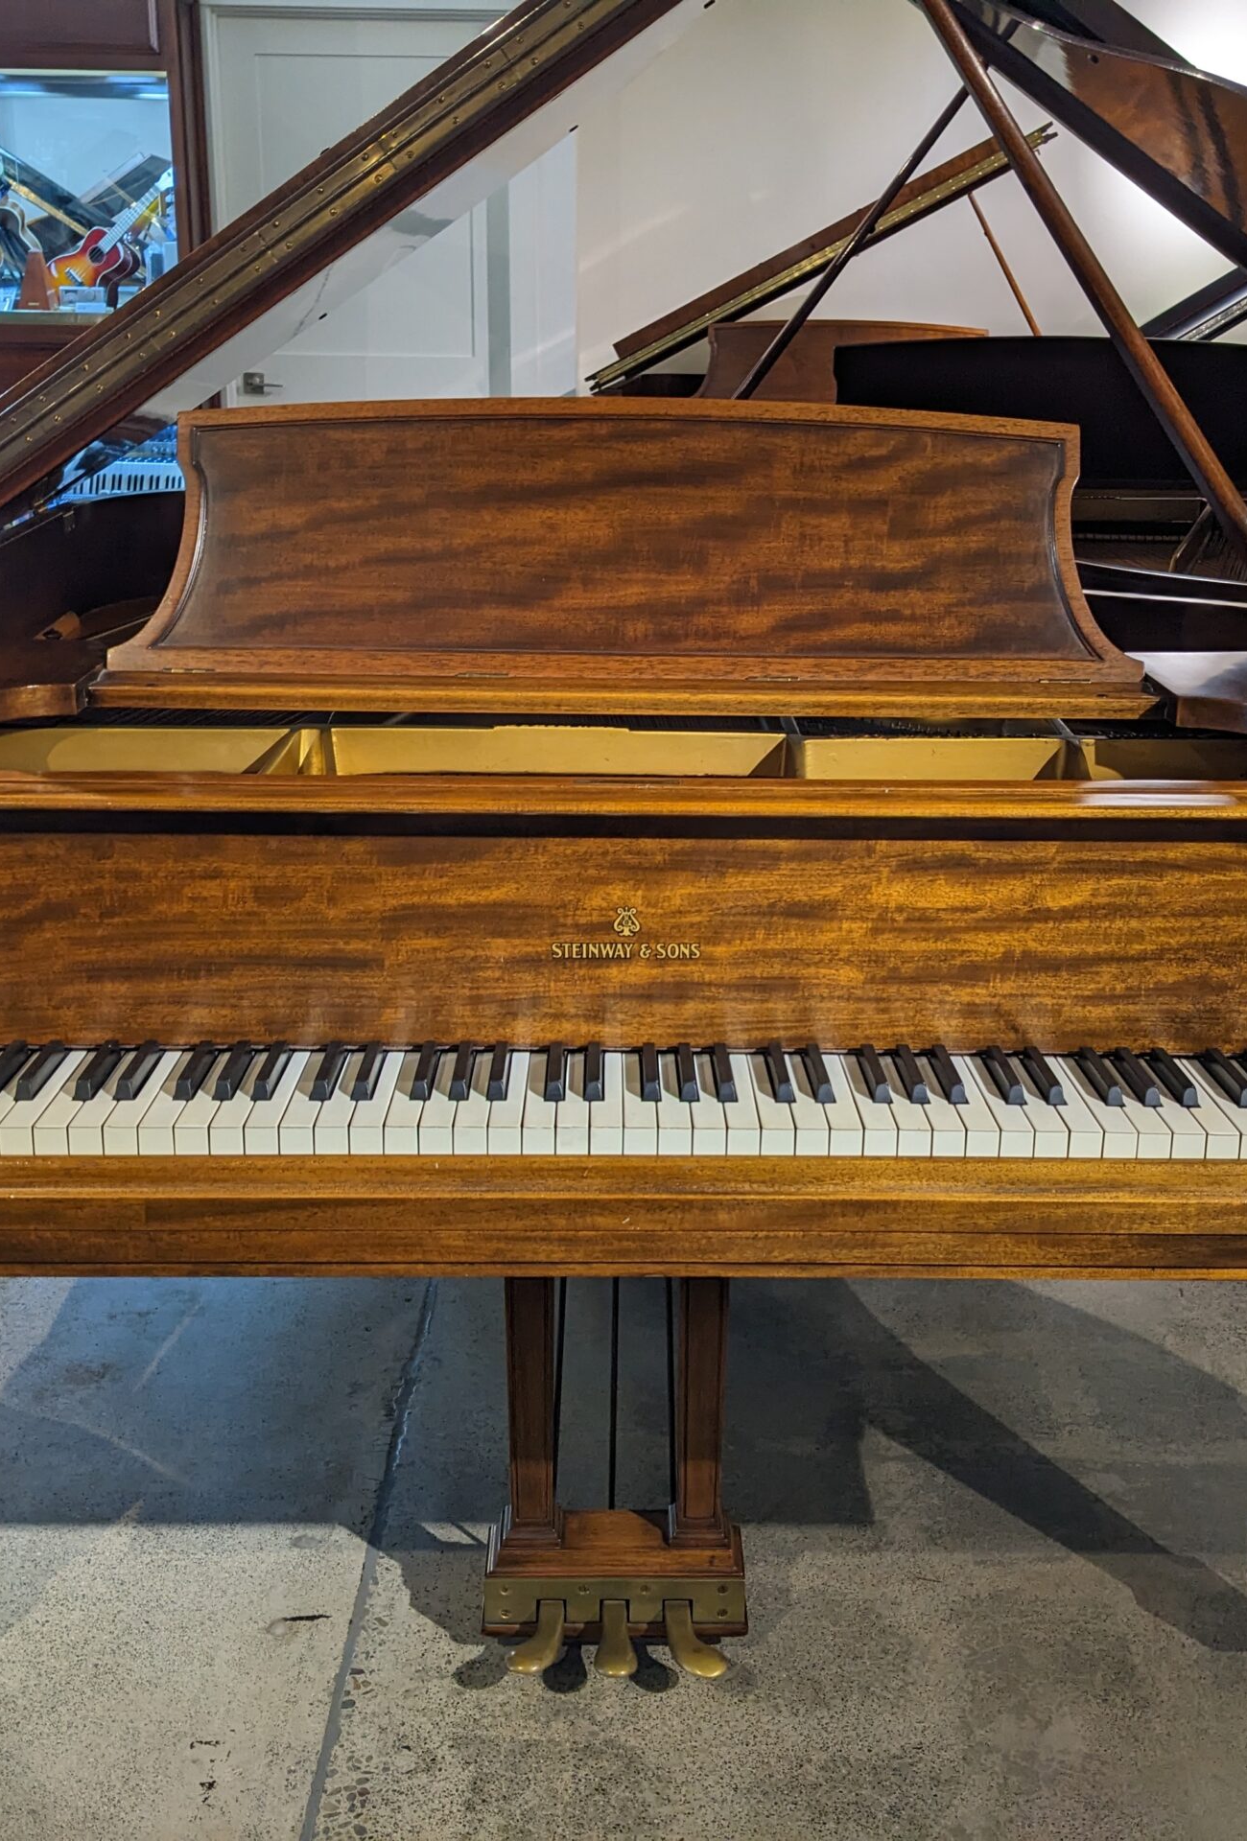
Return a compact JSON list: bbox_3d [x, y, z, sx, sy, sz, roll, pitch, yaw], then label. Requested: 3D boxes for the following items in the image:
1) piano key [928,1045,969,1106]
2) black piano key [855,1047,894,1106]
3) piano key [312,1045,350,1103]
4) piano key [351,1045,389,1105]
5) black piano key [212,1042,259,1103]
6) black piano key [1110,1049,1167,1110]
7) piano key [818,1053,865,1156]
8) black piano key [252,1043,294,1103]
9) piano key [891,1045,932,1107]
[{"bbox_3d":[0.237,0.112,1.401,0.013,0.013,0.094,0,16,-1],"label":"piano key"},{"bbox_3d":[0.184,0.112,1.400,0.013,0.013,0.094,0,16,-1],"label":"black piano key"},{"bbox_3d":[-0.214,0.108,1.391,0.013,0.013,0.091,0,16,-1],"label":"piano key"},{"bbox_3d":[-0.185,0.108,1.393,0.013,0.013,0.091,0,16,-1],"label":"piano key"},{"bbox_3d":[-0.281,0.108,1.389,0.013,0.013,0.094,0,16,-1],"label":"black piano key"},{"bbox_3d":[0.375,0.113,1.401,0.013,0.013,0.092,0,16,-1],"label":"black piano key"},{"bbox_3d":[0.151,0.132,1.384,0.023,0.021,0.149,0,16,-1],"label":"piano key"},{"bbox_3d":[-0.255,0.108,1.390,0.013,0.013,0.094,0,16,-1],"label":"black piano key"},{"bbox_3d":[0.211,0.112,1.400,0.013,0.013,0.094,0,16,-1],"label":"piano key"}]

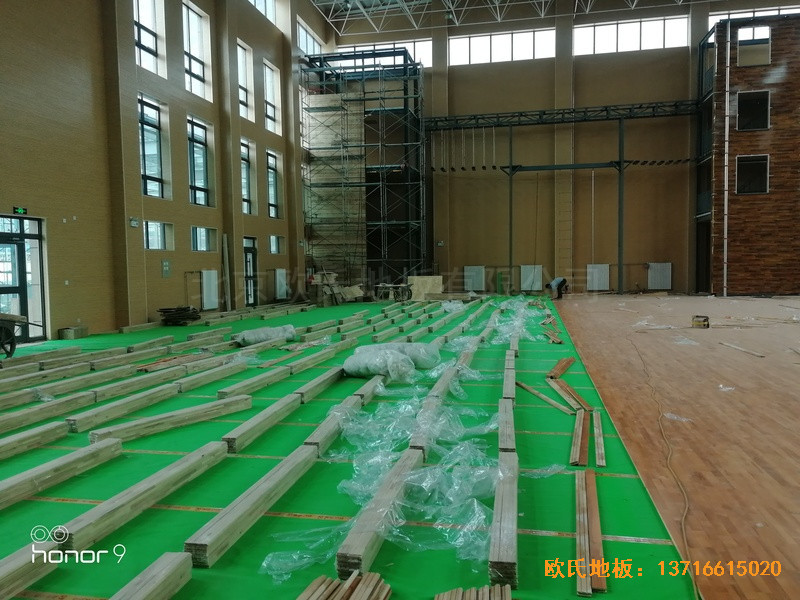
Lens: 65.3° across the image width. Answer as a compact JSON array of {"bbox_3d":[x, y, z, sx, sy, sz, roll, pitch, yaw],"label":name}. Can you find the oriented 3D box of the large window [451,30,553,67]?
[{"bbox_3d":[5.081,-12.694,31.377,5.316,1.434,0.200,0,3,12],"label":"large window"}]

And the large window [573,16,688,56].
[{"bbox_3d":[11.068,-12.696,30.102,5.304,1.422,0.200,0,3,12],"label":"large window"}]

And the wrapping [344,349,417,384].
[{"bbox_3d":[-0.247,0.845,8.094,0.905,0.351,0.400,0,3,14],"label":"wrapping"}]

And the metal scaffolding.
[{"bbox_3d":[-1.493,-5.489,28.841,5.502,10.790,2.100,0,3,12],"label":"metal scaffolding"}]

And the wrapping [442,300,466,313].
[{"bbox_3d":[1.712,0.201,19.546,0.678,0.336,0.600,0,3,12],"label":"wrapping"}]

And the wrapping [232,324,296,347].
[{"bbox_3d":[-2.612,0.679,12.057,1.149,0.322,0.350,-2,3,-28],"label":"wrapping"}]

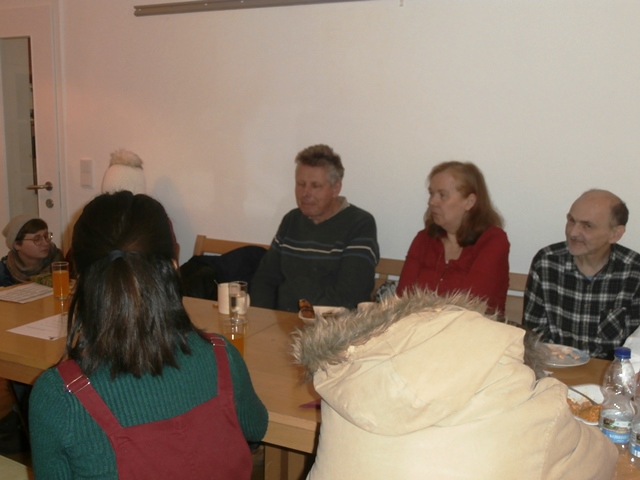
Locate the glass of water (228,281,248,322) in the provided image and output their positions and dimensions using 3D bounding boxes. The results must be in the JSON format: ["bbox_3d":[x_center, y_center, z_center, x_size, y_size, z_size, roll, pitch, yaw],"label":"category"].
[{"bbox_3d":[-0.278,0.210,2.395,0.063,0.126,0.063,1,10,0],"label":"glass of water"}]

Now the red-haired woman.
[{"bbox_3d":[0.417,0.381,2.447,0.460,1.275,0.650,7,11,27],"label":"red-haired woman"}]

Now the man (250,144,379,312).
[{"bbox_3d":[-0.063,0.308,2.683,0.540,1.316,0.670,7,11,27],"label":"man"}]

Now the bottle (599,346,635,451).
[{"bbox_3d":[0.634,0.341,1.469,0.069,0.227,0.069,7,11,27],"label":"bottle"}]

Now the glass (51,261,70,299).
[{"bbox_3d":[-0.961,0.155,2.607,0.064,0.130,0.064,7,11,27],"label":"glass"}]

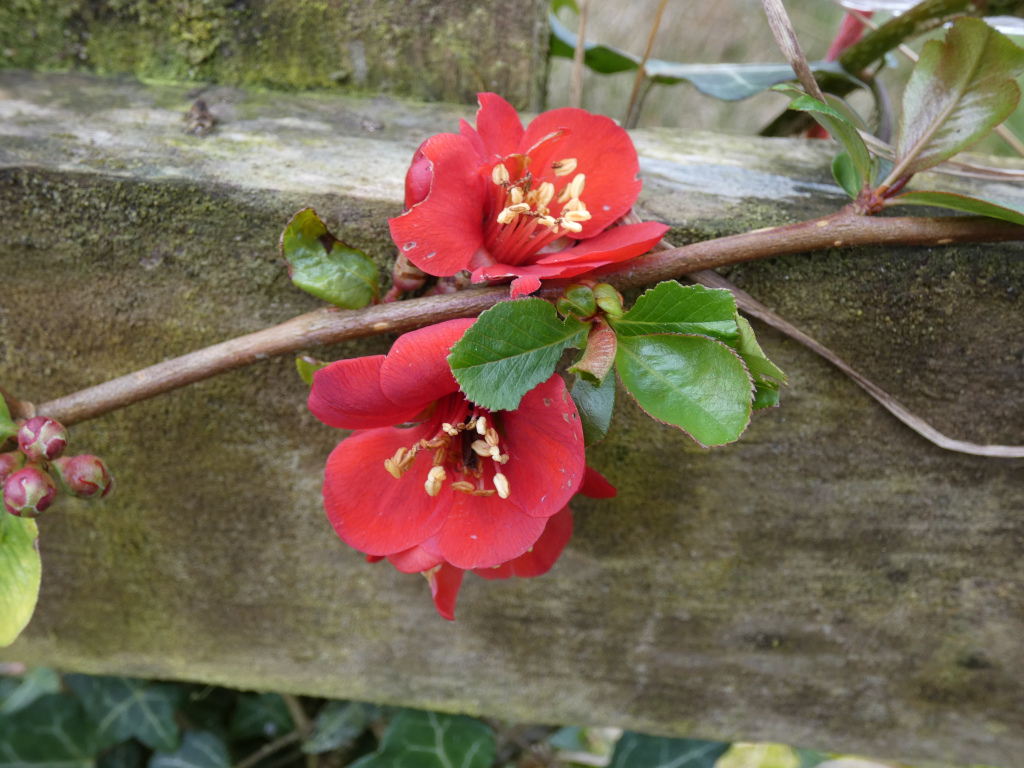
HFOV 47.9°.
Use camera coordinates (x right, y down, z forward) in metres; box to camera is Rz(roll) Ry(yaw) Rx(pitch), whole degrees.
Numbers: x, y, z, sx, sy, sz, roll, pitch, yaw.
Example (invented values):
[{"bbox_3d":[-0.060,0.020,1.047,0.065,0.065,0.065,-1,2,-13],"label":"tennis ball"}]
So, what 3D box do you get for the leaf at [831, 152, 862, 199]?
[{"bbox_3d":[0.056,-0.035,0.192,0.006,0.009,0.004,-7,19,18],"label":"leaf"}]

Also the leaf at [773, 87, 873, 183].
[{"bbox_3d":[0.053,-0.042,0.195,0.022,0.011,0.010,47,19,10],"label":"leaf"}]

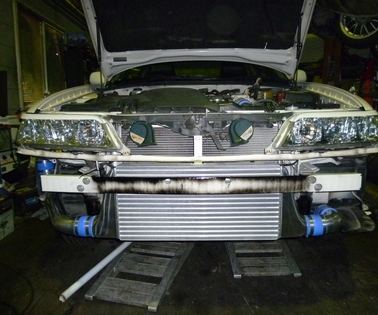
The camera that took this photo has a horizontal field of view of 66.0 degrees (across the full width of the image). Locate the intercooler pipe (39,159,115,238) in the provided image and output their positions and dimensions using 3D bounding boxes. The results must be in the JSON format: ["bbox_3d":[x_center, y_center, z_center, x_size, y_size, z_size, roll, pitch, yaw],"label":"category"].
[{"bbox_3d":[-0.487,0.157,1.190,0.350,0.285,0.240,0,8,0],"label":"intercooler pipe"}]

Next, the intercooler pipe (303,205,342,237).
[{"bbox_3d":[0.525,0.250,1.175,0.180,0.105,0.190,0,8,0],"label":"intercooler pipe"}]

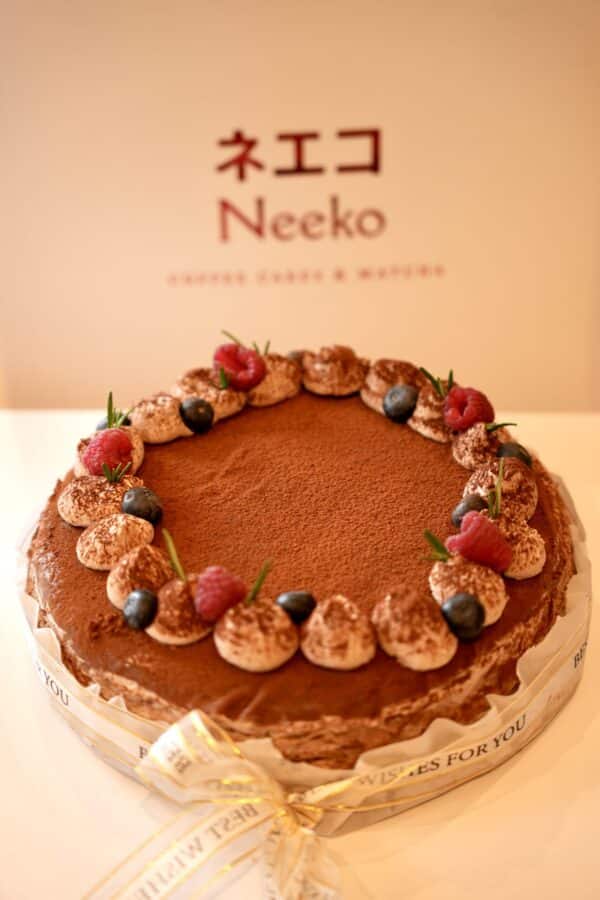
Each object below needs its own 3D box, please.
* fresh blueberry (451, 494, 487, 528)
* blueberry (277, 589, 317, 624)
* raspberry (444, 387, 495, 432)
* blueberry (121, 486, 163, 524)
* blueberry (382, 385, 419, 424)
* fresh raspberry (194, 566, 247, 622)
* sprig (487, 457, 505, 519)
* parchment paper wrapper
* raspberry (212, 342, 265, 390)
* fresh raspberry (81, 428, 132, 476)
[{"bbox_3d":[0.067,0.024,0.689,0.016,0.015,0.016,-1,39,0],"label":"fresh blueberry"},{"bbox_3d":[-0.001,0.058,0.645,0.016,0.014,0.016,-1,39,0],"label":"blueberry"},{"bbox_3d":[0.070,-0.017,0.721,0.021,0.020,0.021,-1,39,0],"label":"raspberry"},{"bbox_3d":[-0.063,0.022,0.696,0.017,0.015,0.017,-1,39,0],"label":"blueberry"},{"bbox_3d":[0.043,-0.020,0.744,0.016,0.015,0.016,-1,39,0],"label":"blueberry"},{"bbox_3d":[-0.029,0.053,0.640,0.021,0.021,0.021,-1,39,0],"label":"fresh raspberry"},{"bbox_3d":[0.076,0.015,0.679,0.007,0.030,0.006,3,39,-3],"label":"sprig"},{"bbox_3d":[0.002,0.048,0.714,0.230,0.043,0.230,-1,39,0],"label":"parchment paper wrapper"},{"bbox_3d":[-0.026,-0.035,0.741,0.023,0.021,0.023,-1,39,0],"label":"raspberry"},{"bbox_3d":[-0.077,0.001,0.701,0.021,0.021,0.021,-1,39,0],"label":"fresh raspberry"}]

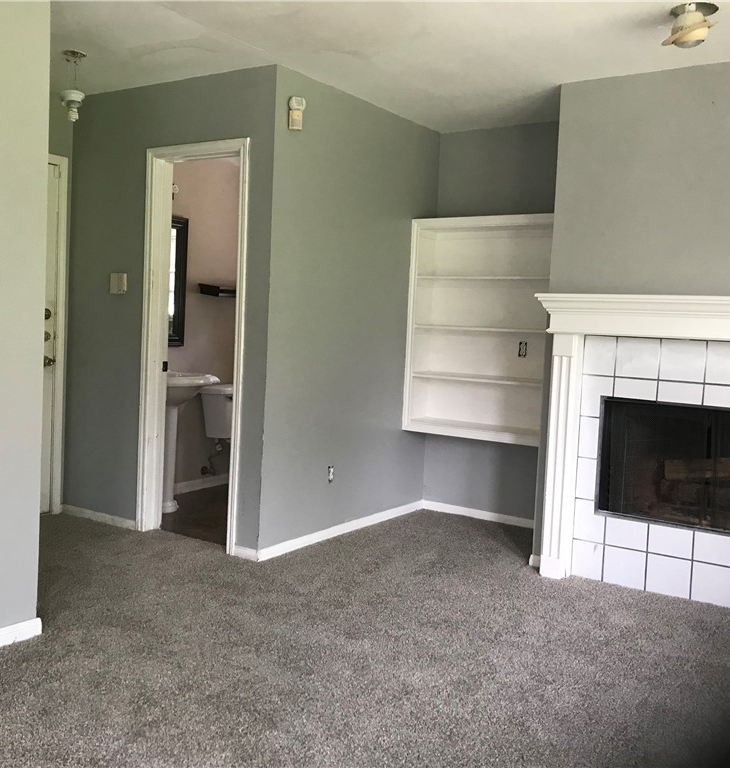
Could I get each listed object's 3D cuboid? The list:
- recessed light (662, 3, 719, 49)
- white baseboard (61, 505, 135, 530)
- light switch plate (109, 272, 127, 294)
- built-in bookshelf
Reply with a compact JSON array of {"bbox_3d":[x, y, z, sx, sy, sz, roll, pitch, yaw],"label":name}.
[{"bbox_3d":[1.230,-1.342,3.129,0.200,0.145,0.200,5,5,33],"label":"recessed light"},{"bbox_3d":[-1.545,0.770,4.786,0.650,0.063,0.015,5,5,33],"label":"white baseboard"},{"bbox_3d":[-1.376,-0.559,4.612,0.128,0.120,0.022,5,5,33],"label":"light switch plate"},{"bbox_3d":[0.803,-0.329,5.015,1.080,1.312,0.310,5,5,33],"label":"built-in bookshelf"}]

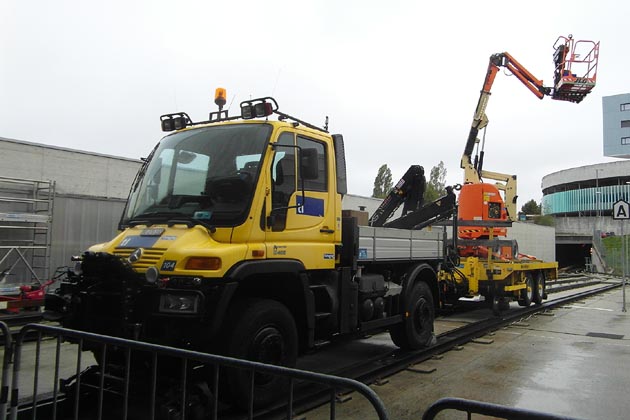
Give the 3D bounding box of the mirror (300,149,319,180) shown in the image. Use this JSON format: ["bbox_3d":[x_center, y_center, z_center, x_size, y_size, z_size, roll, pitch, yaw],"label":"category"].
[{"bbox_3d":[-0.056,-0.464,4.280,0.165,0.310,0.080,-2,-5,27],"label":"mirror"}]

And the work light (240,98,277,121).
[{"bbox_3d":[-0.633,-1.148,4.750,0.390,0.180,0.170,-2,-6,34],"label":"work light"}]

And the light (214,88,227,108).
[{"bbox_3d":[-1.143,-1.349,5.080,0.140,0.235,0.140,1,-5,0],"label":"light"}]

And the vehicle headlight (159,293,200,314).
[{"bbox_3d":[-1.236,0.853,3.830,0.350,0.170,0.120,-1,-5,24],"label":"vehicle headlight"}]

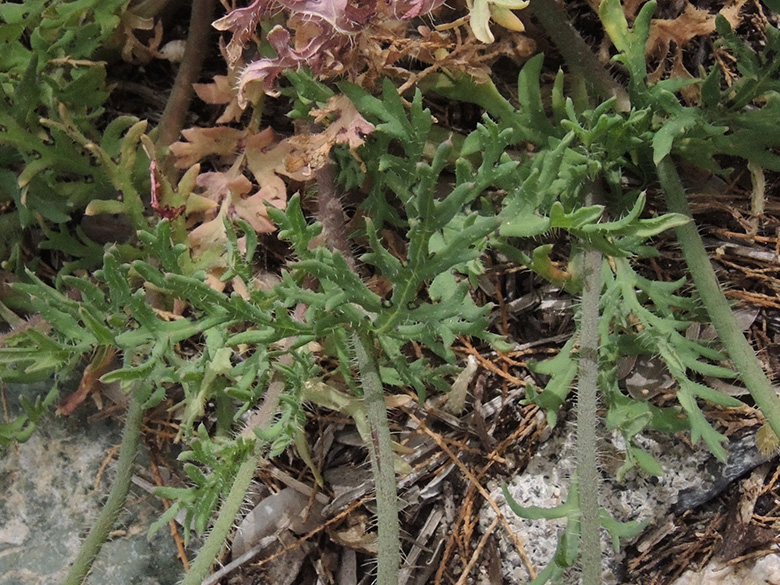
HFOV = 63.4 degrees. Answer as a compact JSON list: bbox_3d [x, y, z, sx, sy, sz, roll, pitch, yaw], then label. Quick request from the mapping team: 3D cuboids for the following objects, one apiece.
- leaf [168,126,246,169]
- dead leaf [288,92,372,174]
[{"bbox_3d":[-0.145,-0.114,0.500,0.058,0.018,0.034,0,46,0],"label":"leaf"},{"bbox_3d":[-0.045,-0.120,0.480,0.070,0.028,0.036,-33,54,-28],"label":"dead leaf"}]

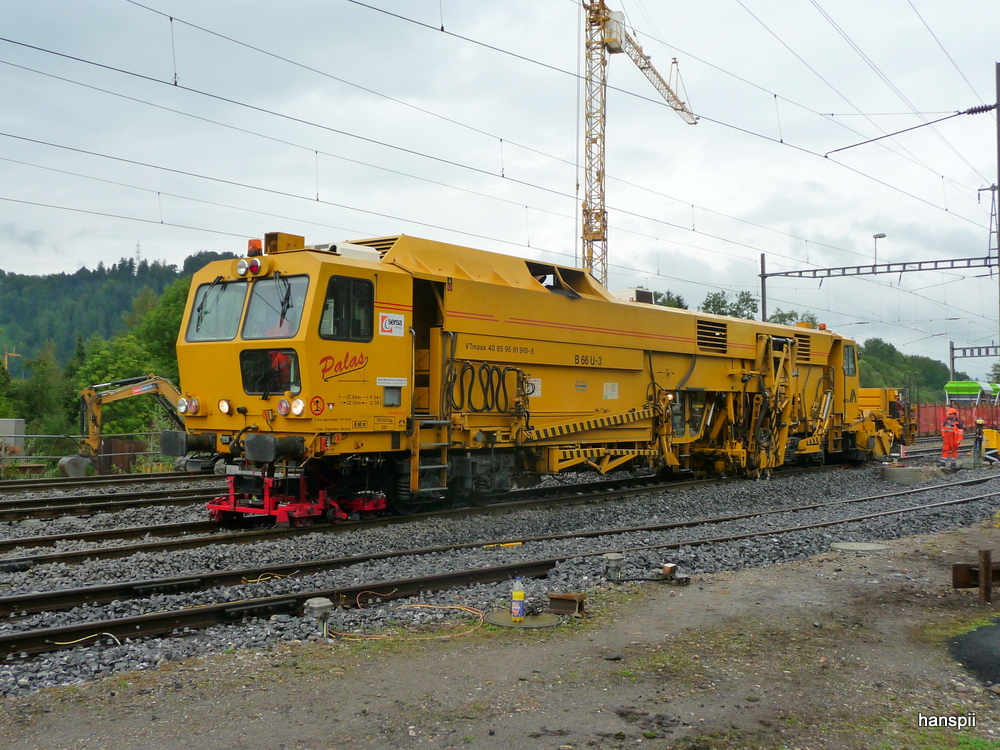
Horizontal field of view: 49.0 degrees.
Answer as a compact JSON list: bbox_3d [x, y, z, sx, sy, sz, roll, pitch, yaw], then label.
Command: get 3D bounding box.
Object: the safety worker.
[{"bbox_3d":[13.660,1.910,33.200,0.630,1.800,0.420,-2,-2,44],"label":"safety worker"}]

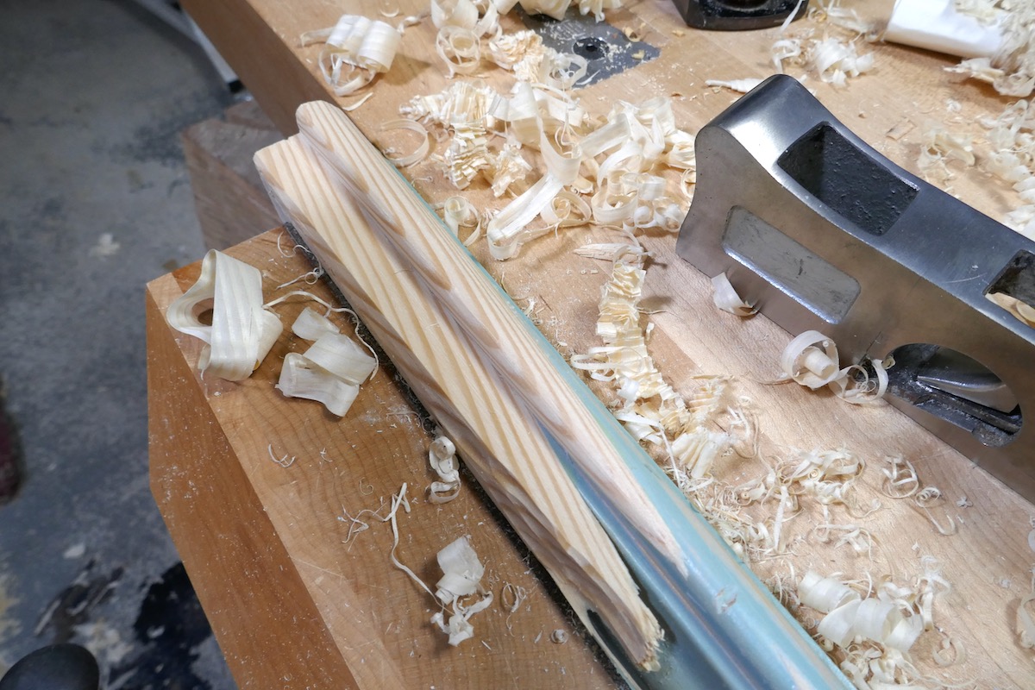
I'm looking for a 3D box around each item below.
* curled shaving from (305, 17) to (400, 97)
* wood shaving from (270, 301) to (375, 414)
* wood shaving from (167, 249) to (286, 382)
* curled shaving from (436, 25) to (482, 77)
[{"bbox_3d":[-0.063,-0.111,0.275,0.034,0.019,0.028,6,56,0],"label":"curled shaving"},{"bbox_3d":[-0.054,0.005,0.202,0.025,0.014,0.028,-11,58,-11],"label":"wood shaving"},{"bbox_3d":[-0.084,-0.009,0.206,0.029,0.018,0.036,-10,58,-10],"label":"wood shaving"},{"bbox_3d":[-0.023,-0.116,0.284,0.018,0.014,0.019,1,56,-3],"label":"curled shaving"}]

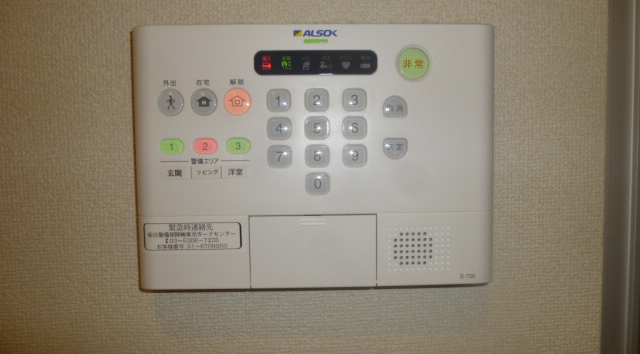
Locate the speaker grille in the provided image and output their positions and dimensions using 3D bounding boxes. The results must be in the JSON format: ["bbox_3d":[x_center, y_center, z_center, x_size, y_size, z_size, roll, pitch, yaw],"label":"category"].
[{"bbox_3d":[0.055,0.040,0.262,0.036,0.026,0.005,-1,3,-2],"label":"speaker grille"}]

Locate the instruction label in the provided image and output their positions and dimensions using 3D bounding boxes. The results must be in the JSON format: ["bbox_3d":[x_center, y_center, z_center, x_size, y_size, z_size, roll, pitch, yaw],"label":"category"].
[{"bbox_3d":[-0.070,0.033,0.256,0.054,0.016,0.002,-1,3,-2],"label":"instruction label"}]

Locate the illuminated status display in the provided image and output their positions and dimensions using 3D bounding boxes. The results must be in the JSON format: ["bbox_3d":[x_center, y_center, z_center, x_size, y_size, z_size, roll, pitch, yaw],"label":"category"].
[{"bbox_3d":[-0.002,-0.062,0.255,0.067,0.013,0.005,-1,3,-2],"label":"illuminated status display"}]

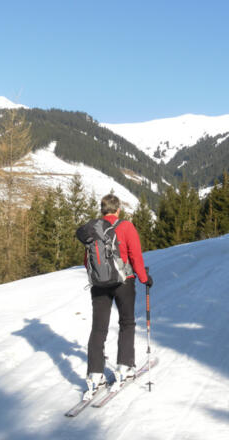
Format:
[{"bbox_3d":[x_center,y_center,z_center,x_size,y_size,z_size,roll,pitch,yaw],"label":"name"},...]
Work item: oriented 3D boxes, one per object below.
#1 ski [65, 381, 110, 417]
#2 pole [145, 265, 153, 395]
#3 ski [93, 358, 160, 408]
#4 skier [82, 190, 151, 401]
[{"bbox_3d":[-0.090,1.565,5.580,0.110,0.090,1.650,1,0,18],"label":"ski"},{"bbox_3d":[0.316,1.005,5.470,0.070,1.160,0.075,-2,-3,20],"label":"pole"},{"bbox_3d":[0.152,1.555,5.800,0.110,0.090,1.650,1,0,21],"label":"ski"},{"bbox_3d":[0.040,0.655,5.530,0.590,1.800,0.680,1,0,23],"label":"skier"}]

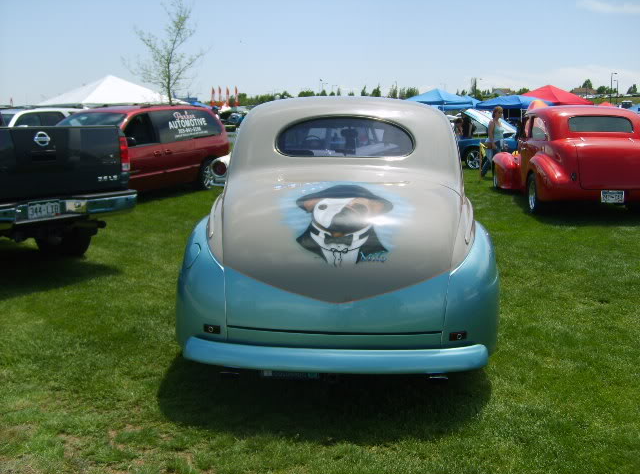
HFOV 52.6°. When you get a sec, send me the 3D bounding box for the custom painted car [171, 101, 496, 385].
[{"bbox_3d":[0.272,-0.353,5.632,1.870,1.630,4.940,1,11,4],"label":"custom painted car"}]

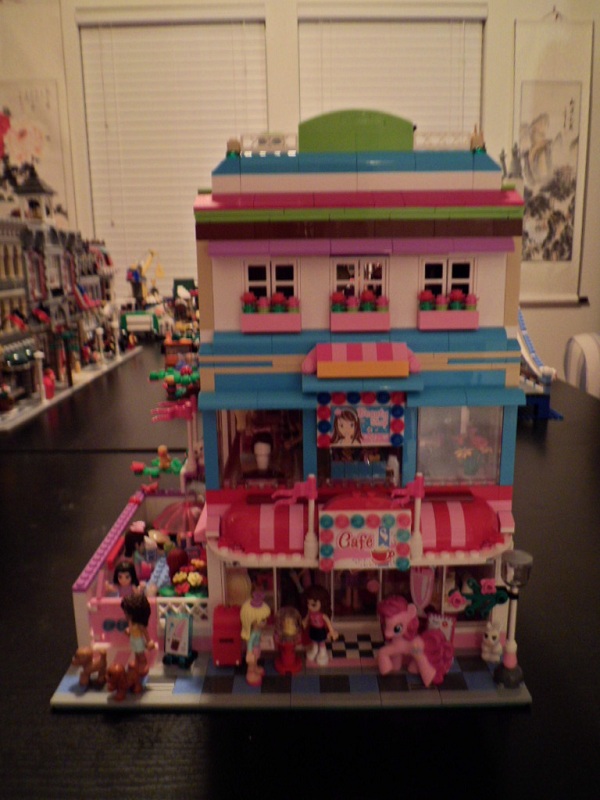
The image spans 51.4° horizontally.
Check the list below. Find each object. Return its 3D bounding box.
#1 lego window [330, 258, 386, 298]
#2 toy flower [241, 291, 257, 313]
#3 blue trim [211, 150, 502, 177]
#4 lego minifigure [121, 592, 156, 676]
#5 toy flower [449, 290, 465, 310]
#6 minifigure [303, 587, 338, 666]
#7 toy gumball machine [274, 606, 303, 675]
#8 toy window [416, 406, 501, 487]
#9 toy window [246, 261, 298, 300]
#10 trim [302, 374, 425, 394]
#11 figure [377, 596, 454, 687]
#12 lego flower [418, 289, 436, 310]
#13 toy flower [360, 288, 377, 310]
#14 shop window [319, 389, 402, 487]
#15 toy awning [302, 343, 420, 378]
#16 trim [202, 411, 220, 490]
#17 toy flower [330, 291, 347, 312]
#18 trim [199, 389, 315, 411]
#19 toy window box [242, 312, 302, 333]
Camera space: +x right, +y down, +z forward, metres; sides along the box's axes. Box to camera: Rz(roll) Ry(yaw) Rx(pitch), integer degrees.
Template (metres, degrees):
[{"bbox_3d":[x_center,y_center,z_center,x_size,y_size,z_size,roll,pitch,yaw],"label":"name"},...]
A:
[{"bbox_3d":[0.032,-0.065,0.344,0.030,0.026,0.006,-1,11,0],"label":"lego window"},{"bbox_3d":[-0.028,-0.054,0.339,0.008,0.012,0.008,-1,11,0],"label":"toy flower"},{"bbox_3d":[0.032,-0.131,0.347,0.160,0.010,0.016,-1,8,0],"label":"blue trim"},{"bbox_3d":[-0.090,0.131,0.349,0.018,0.049,0.014,-4,12,-18],"label":"lego minifigure"},{"bbox_3d":[0.085,-0.054,0.339,0.009,0.012,0.009,-1,9,0],"label":"toy flower"},{"bbox_3d":[0.012,0.130,0.360,0.019,0.046,0.013,3,9,25],"label":"minifigure"},{"bbox_3d":[-0.006,0.137,0.360,0.016,0.036,0.015,-1,9,0],"label":"toy gumball machine"},{"bbox_3d":[0.090,0.025,0.358,0.048,0.048,0.007,-1,8,0],"label":"toy window"},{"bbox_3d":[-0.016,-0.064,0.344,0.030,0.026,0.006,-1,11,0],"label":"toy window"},{"bbox_3d":[0.034,-0.011,0.341,0.064,0.010,0.016,-1,8,0],"label":"trim"},{"bbox_3d":[0.063,0.131,0.342,0.041,0.049,0.020,-1,11,0],"label":"figure"},{"bbox_3d":[0.069,-0.054,0.340,0.009,0.012,0.009,-1,9,0],"label":"lego flower"},{"bbox_3d":[0.037,-0.054,0.339,0.009,0.011,0.009,-1,8,0],"label":"toy flower"},{"bbox_3d":[0.034,0.021,0.353,0.049,0.056,0.009,-1,11,0],"label":"shop window"},{"bbox_3d":[0.034,-0.022,0.339,0.064,0.018,0.015,-1,8,0],"label":"toy awning"},{"bbox_3d":[-0.050,0.026,0.359,0.008,0.048,0.008,-1,8,0],"label":"trim"},{"bbox_3d":[0.021,-0.053,0.339,0.009,0.011,0.009,-1,8,0],"label":"toy flower"},{"bbox_3d":[-0.023,0.000,0.342,0.064,0.010,0.014,-1,9,0],"label":"trim"},{"bbox_3d":[-0.015,-0.042,0.342,0.032,0.010,0.008,-1,9,0],"label":"toy window box"}]

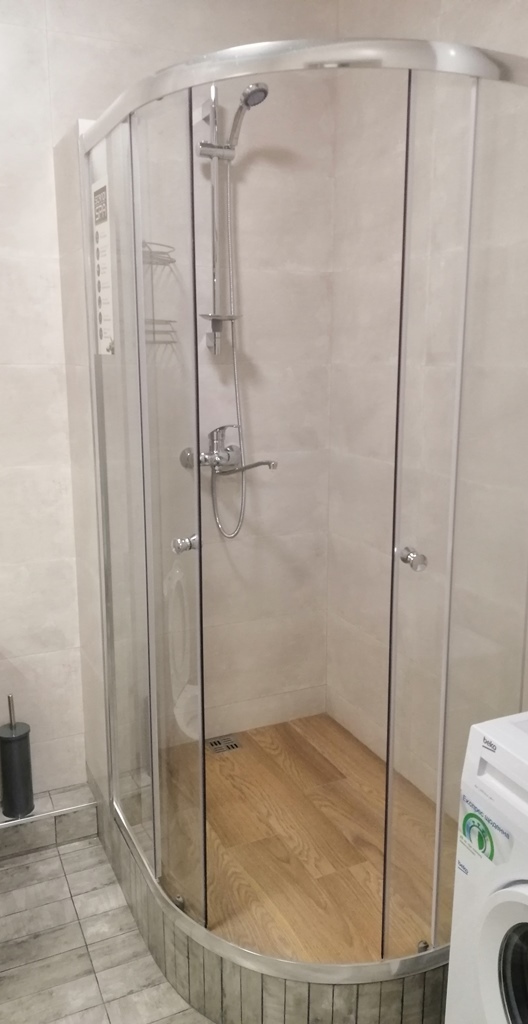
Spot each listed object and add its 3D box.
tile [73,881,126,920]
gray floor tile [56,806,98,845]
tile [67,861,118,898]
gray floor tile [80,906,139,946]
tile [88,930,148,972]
[{"bbox_3d":[-0.466,1.109,2.185,0.135,0.010,0.103,-5,12,-24],"label":"tile"},{"bbox_3d":[-0.598,0.999,2.455,0.130,0.100,0.010,-5,12,-24],"label":"gray floor tile"},{"bbox_3d":[-0.509,1.092,2.274,0.132,0.010,0.100,-5,12,-24],"label":"tile"},{"bbox_3d":[-0.423,1.128,2.094,0.137,0.010,0.101,-5,12,-24],"label":"gray floor tile"},{"bbox_3d":[-0.377,1.145,2.004,0.146,0.010,0.104,-5,12,-24],"label":"tile"}]

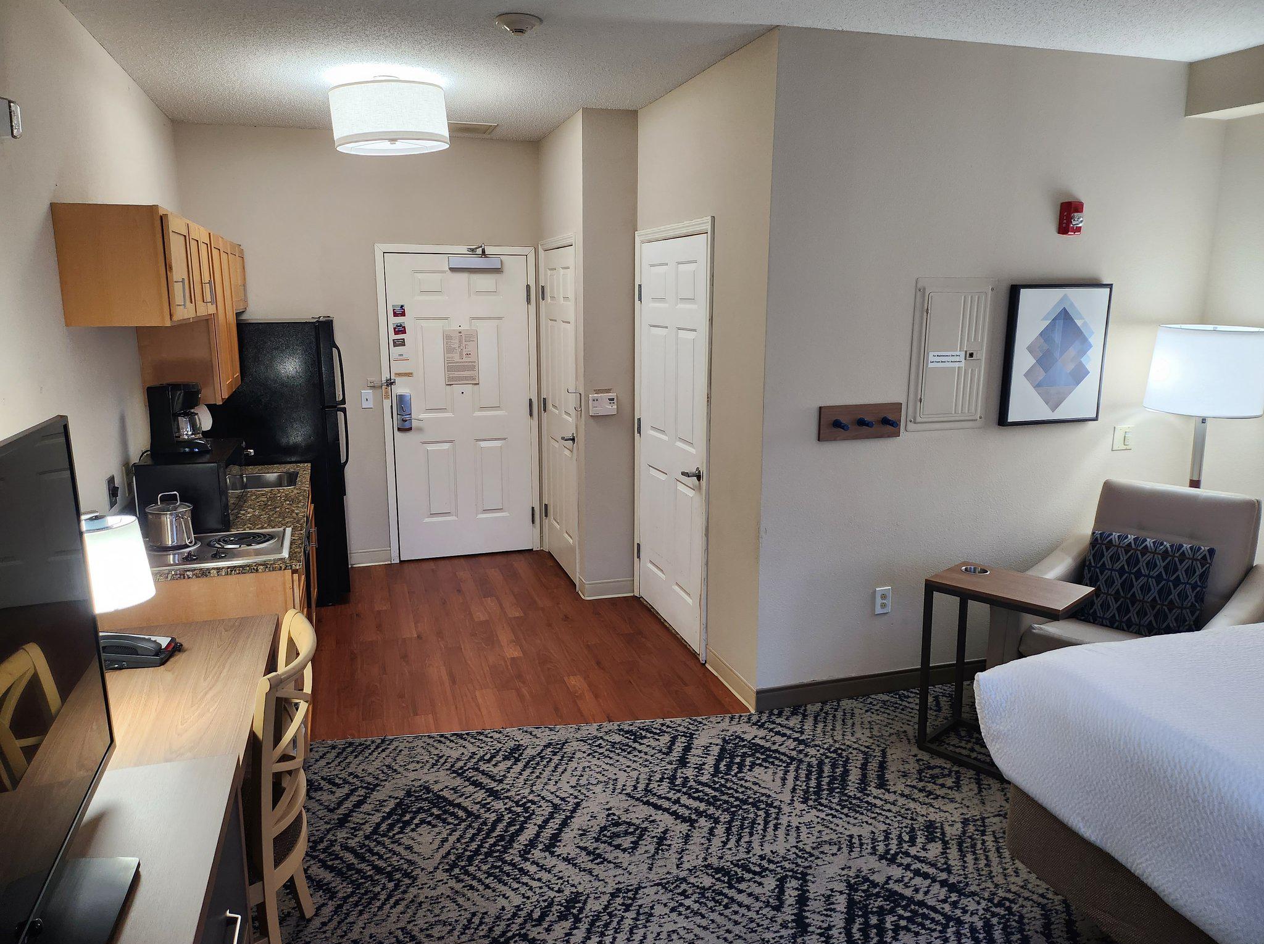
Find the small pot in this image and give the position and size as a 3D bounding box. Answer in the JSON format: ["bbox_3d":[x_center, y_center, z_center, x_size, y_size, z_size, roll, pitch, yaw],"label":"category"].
[{"bbox_3d":[-1.738,0.179,3.318,0.185,0.200,0.165,3,12,16],"label":"small pot"}]

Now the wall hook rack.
[{"bbox_3d":[0.970,-0.202,3.643,0.386,0.143,0.085,-4,12,-18],"label":"wall hook rack"}]

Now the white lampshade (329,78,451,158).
[{"bbox_3d":[-1.151,-1.693,4.151,0.530,0.305,0.530,-3,12,-18],"label":"white lampshade"}]

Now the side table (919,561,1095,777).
[{"bbox_3d":[1.426,0.768,3.378,0.487,0.703,0.333,11,16,43],"label":"side table"}]

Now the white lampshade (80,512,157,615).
[{"bbox_3d":[-1.467,0.254,2.404,0.280,0.212,0.280,-3,12,-18],"label":"white lampshade"}]

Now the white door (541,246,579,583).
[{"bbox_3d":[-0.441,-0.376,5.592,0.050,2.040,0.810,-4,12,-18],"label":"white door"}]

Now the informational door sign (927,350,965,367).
[{"bbox_3d":[1.348,-0.481,3.744,0.183,0.062,0.004,-4,12,-18],"label":"informational door sign"}]

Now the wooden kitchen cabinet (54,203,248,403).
[{"bbox_3d":[-2.102,-0.724,4.126,0.331,0.784,2.535,-3,12,-18],"label":"wooden kitchen cabinet"}]

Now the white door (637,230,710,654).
[{"bbox_3d":[0.220,-0.171,4.611,0.050,2.030,0.920,-3,12,-18],"label":"white door"}]

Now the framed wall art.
[{"bbox_3d":[1.887,-0.521,3.899,0.522,0.613,0.040,-4,12,-18],"label":"framed wall art"}]

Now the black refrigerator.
[{"bbox_3d":[-2.092,-0.080,5.175,0.790,1.640,0.720,-4,12,-18],"label":"black refrigerator"}]

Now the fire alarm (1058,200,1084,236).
[{"bbox_3d":[1.891,-1.089,3.769,0.075,0.133,0.062,-4,12,-18],"label":"fire alarm"}]

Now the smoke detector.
[{"bbox_3d":[-0.413,-1.637,3.224,0.171,0.054,0.171,0,11,0],"label":"smoke detector"}]

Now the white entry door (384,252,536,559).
[{"bbox_3d":[-1.135,-0.420,5.893,0.912,2.030,0.050,-3,12,-18],"label":"white entry door"}]

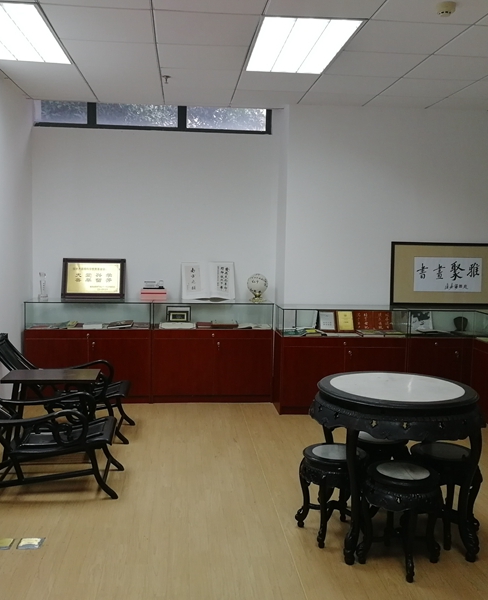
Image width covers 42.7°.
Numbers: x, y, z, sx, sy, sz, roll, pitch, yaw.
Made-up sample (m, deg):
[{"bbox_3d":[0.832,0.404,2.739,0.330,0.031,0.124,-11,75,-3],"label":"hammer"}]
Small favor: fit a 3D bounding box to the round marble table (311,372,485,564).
[{"bbox_3d":[0.770,0.830,3.244,0.870,0.750,0.870,1,6,0],"label":"round marble table"}]

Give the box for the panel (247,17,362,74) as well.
[{"bbox_3d":[0.347,-1.640,4.034,0.580,0.060,1.170,0,6,-5],"label":"panel"}]

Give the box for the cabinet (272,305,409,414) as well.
[{"bbox_3d":[0.834,0.506,5.444,1.065,0.888,0.400,0,6,-6],"label":"cabinet"}]

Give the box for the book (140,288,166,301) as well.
[{"bbox_3d":[-0.836,-0.047,5.783,0.232,0.122,0.170,0,6,-5],"label":"book"}]

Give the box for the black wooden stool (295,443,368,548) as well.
[{"bbox_3d":[0.449,0.954,3.107,0.360,0.432,0.360,0,6,-6],"label":"black wooden stool"}]

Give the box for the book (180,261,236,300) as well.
[{"bbox_3d":[-0.334,-0.167,5.829,0.495,0.365,0.070,0,-7,-5],"label":"book"}]

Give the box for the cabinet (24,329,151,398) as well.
[{"bbox_3d":[-1.371,0.567,5.646,1.085,0.652,0.400,0,6,-6],"label":"cabinet"}]

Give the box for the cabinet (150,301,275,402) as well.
[{"bbox_3d":[-0.290,0.458,5.742,1.070,0.888,0.400,0,6,-6],"label":"cabinet"}]

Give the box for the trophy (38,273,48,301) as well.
[{"bbox_3d":[-1.815,-0.121,5.660,0.090,0.265,0.070,0,6,-5],"label":"trophy"}]

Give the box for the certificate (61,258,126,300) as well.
[{"bbox_3d":[-1.404,-0.193,5.840,0.585,0.385,0.040,0,-7,-5],"label":"certificate"}]

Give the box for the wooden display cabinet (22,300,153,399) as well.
[{"bbox_3d":[-1.369,0.449,5.634,1.085,0.888,0.400,0,6,-6],"label":"wooden display cabinet"}]

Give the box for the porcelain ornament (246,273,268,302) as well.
[{"bbox_3d":[0.129,-0.111,5.848,0.201,0.265,0.170,0,5,-6],"label":"porcelain ornament"}]

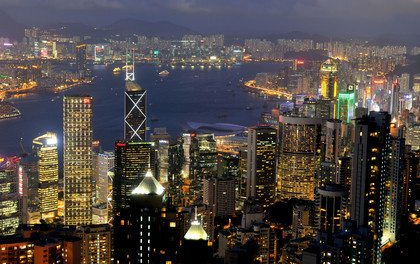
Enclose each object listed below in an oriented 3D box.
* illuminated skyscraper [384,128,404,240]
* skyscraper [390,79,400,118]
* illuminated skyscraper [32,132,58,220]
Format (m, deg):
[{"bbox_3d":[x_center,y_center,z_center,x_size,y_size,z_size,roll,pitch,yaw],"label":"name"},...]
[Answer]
[{"bbox_3d":[171.340,48.410,768.880,16.500,110.000,16.500,0,8,-10],"label":"illuminated skyscraper"},{"bbox_3d":[743.470,-123.360,3278.740,27.000,175.000,27.000,5,9,25],"label":"skyscraper"},{"bbox_3d":[-330.970,92.150,1650.900,28.000,180.000,42.000,8,10,40],"label":"illuminated skyscraper"}]

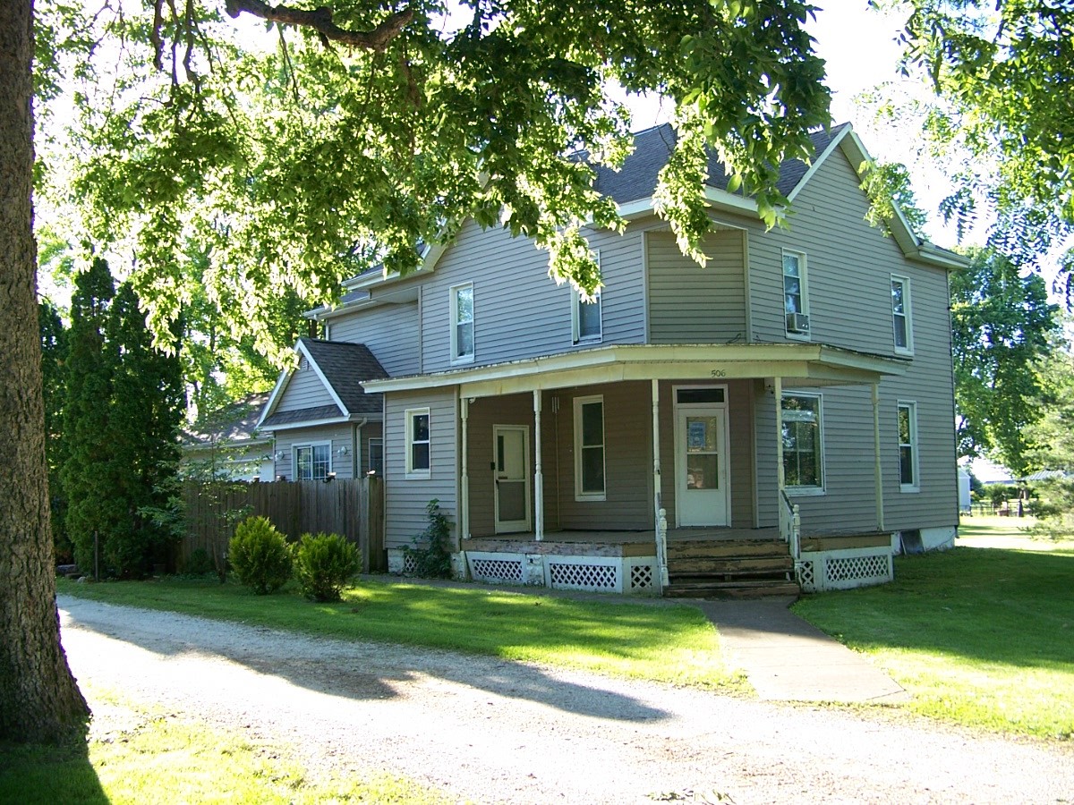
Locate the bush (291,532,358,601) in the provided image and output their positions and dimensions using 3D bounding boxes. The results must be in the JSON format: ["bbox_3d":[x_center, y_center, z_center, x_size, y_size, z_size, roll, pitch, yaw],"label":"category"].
[{"bbox_3d":[-2.979,2.322,15.350,0.960,0.960,0.960,0,-5,-11],"label":"bush"}]

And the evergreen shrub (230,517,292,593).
[{"bbox_3d":[-4.312,2.368,16.850,0.970,1.190,0.970,0,-5,-14],"label":"evergreen shrub"}]

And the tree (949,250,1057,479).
[{"bbox_3d":[21.367,-1.216,50.000,6.300,12.000,6.300,-3,-5,23],"label":"tree"}]

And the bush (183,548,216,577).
[{"bbox_3d":[-6.489,3.060,20.800,0.650,0.530,0.620,0,-5,-17],"label":"bush"}]

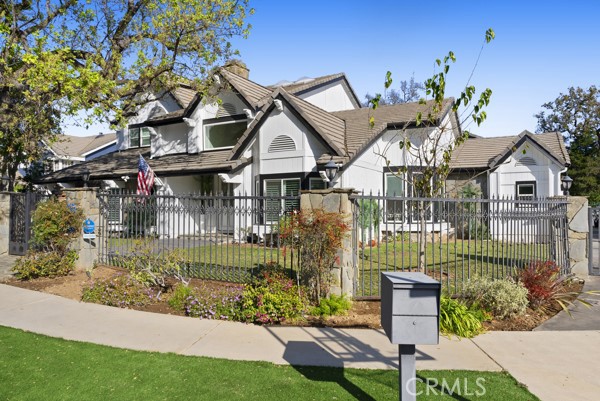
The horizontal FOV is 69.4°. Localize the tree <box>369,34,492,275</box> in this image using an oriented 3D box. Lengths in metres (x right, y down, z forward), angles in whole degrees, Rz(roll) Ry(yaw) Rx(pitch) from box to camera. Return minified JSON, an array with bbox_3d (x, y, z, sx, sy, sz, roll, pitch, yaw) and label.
[{"bbox_3d":[2.942,-1.119,9.700,2.750,5.450,2.500,0,0,0],"label":"tree"}]

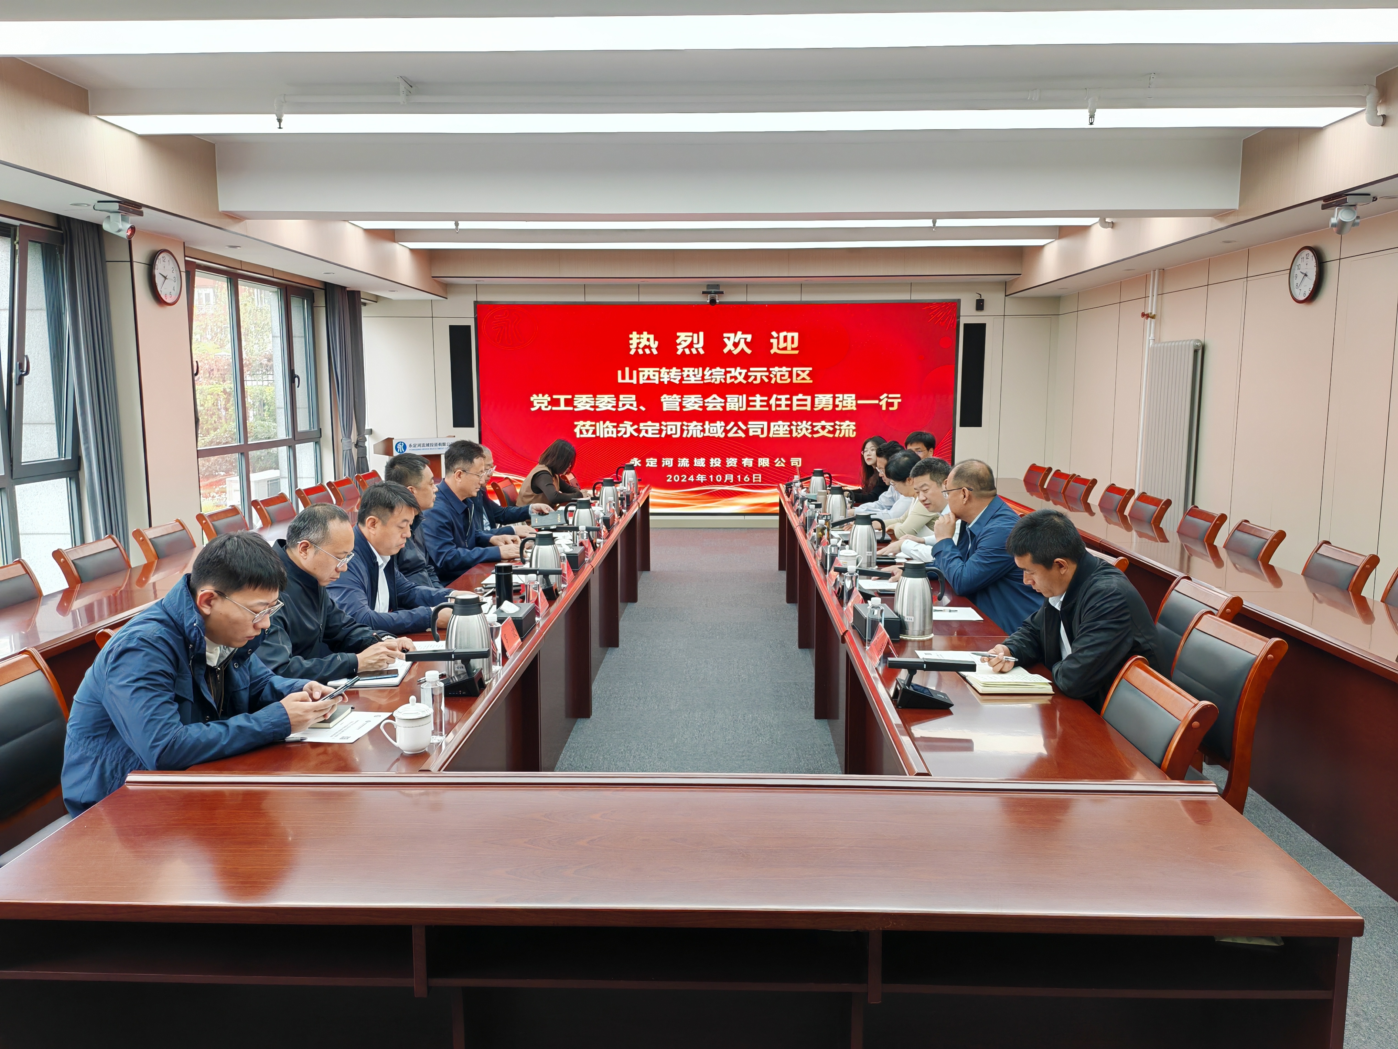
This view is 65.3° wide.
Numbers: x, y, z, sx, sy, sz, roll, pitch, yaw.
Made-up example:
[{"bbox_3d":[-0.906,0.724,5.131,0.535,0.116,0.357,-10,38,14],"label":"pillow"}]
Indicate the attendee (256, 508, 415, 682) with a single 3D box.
[{"bbox_3d":[-1.263,0.542,3.567,0.700,1.260,0.570,1,7,5],"label":"attendee"}]

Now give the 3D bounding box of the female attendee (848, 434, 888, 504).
[{"bbox_3d":[1.426,-0.058,8.275,0.660,1.220,0.480,-2,8,-11],"label":"female attendee"}]

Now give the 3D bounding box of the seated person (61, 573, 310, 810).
[{"bbox_3d":[-1.254,0.645,2.826,0.750,1.280,0.530,0,8,2],"label":"seated person"}]

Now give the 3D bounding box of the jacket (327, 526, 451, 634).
[{"bbox_3d":[-1.175,0.314,3.986,0.520,0.640,0.550,0,7,2],"label":"jacket"}]

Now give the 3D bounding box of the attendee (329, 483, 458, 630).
[{"bbox_3d":[-1.252,0.448,4.306,0.690,1.255,0.560,1,8,7],"label":"attendee"}]

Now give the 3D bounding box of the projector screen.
[{"bbox_3d":[0.189,-1.263,11.990,5.298,2.359,0.080,0,7,2],"label":"projector screen"}]

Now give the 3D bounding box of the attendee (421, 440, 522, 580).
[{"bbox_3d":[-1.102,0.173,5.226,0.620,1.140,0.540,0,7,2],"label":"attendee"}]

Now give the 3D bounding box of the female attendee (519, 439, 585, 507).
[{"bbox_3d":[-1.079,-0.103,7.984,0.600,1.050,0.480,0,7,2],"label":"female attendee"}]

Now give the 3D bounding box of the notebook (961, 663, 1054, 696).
[{"bbox_3d":[0.936,0.468,3.332,0.215,0.028,0.290,0,7,0],"label":"notebook"}]

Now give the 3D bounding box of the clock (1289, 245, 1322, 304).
[{"bbox_3d":[3.701,-1.531,6.693,0.050,0.350,0.350,0,7,2],"label":"clock"}]

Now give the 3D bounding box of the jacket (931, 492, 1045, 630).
[{"bbox_3d":[1.273,0.209,4.624,0.560,0.660,0.560,0,7,2],"label":"jacket"}]

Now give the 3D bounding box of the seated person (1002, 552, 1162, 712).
[{"bbox_3d":[1.132,0.584,3.336,0.600,1.260,0.520,0,8,2],"label":"seated person"}]

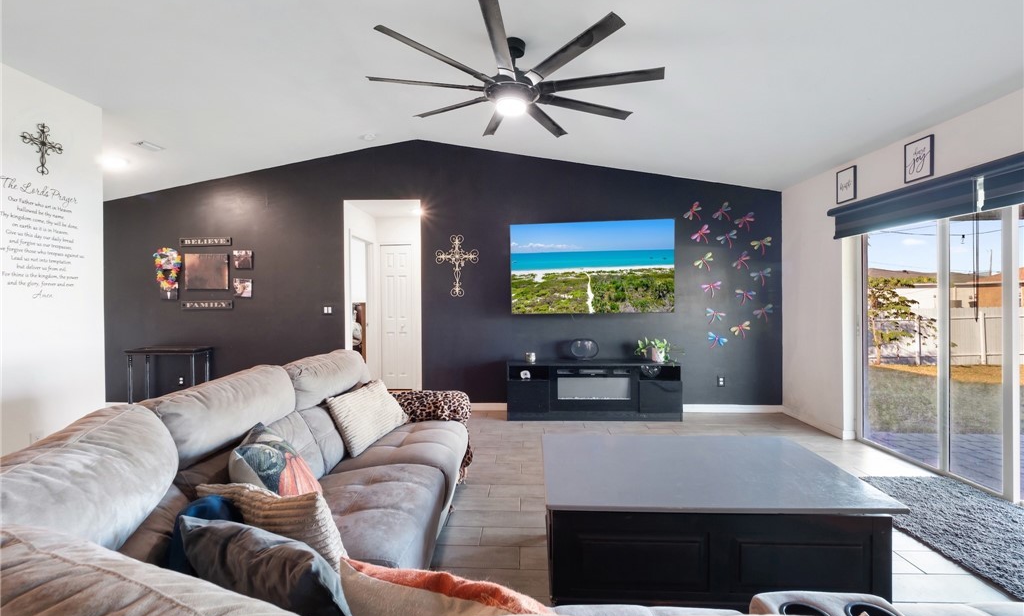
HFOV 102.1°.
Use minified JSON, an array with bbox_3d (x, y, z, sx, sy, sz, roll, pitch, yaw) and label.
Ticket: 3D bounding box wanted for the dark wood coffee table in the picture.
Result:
[{"bbox_3d":[0.918,1.026,2.162,1.490,0.425,0.885,0,1,2],"label":"dark wood coffee table"}]

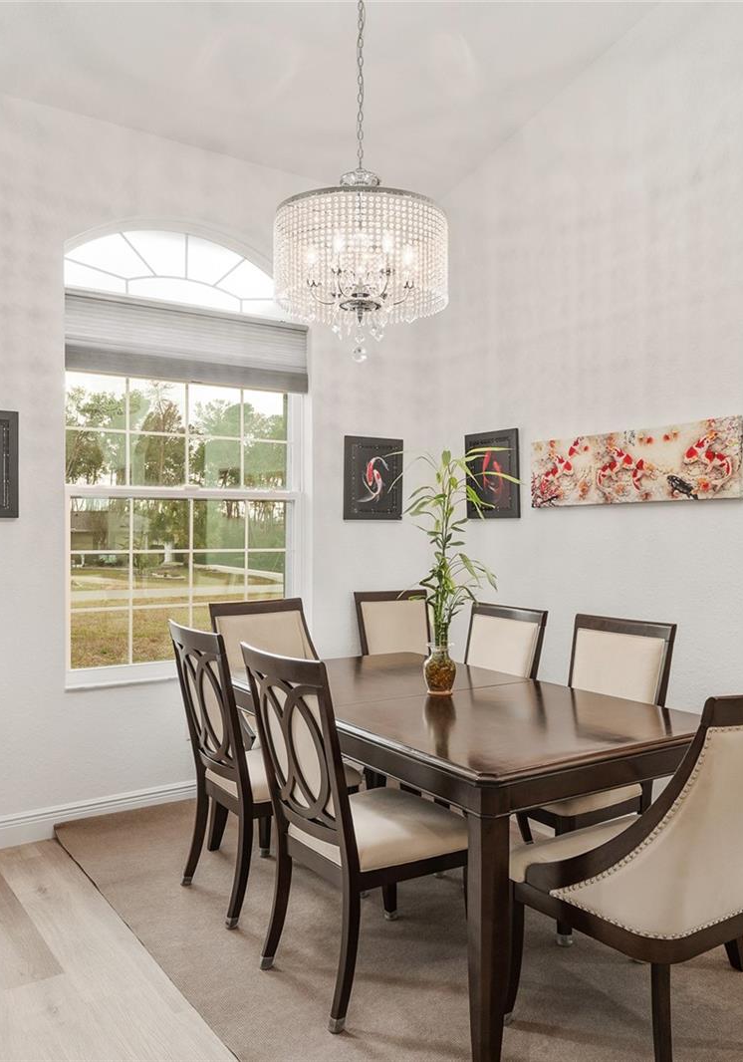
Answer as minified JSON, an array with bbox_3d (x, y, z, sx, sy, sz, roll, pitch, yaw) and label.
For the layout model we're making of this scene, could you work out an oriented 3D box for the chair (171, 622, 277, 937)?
[{"bbox_3d":[-0.416,0.848,3.168,0.600,1.000,0.530,0,0,-36],"label":"chair"}]

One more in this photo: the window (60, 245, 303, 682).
[{"bbox_3d":[-0.907,-0.382,4.296,1.320,2.210,0.120,0,0,-36],"label":"window"}]

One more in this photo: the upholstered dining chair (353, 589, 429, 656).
[{"bbox_3d":[0.269,0.851,4.458,0.520,1.005,0.620,0,0,-30],"label":"upholstered dining chair"}]

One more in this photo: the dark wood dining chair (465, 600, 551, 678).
[{"bbox_3d":[0.370,0.849,3.647,0.620,1.005,0.520,0,0,-34],"label":"dark wood dining chair"}]

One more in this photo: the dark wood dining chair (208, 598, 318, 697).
[{"bbox_3d":[-0.388,0.847,3.860,0.590,1.000,0.670,0,0,-36],"label":"dark wood dining chair"}]

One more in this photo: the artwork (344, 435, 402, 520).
[{"bbox_3d":[0.015,-0.288,4.686,0.390,0.455,0.022,0,0,-34],"label":"artwork"}]

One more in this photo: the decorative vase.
[{"bbox_3d":[0.251,0.508,3.091,0.120,0.178,0.120,0,0,0],"label":"decorative vase"}]

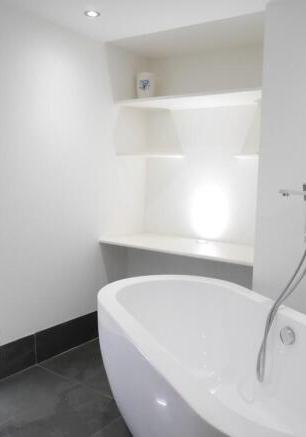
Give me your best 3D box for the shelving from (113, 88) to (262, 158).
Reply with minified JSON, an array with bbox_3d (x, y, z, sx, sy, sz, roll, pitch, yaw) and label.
[{"bbox_3d":[0.267,-0.555,2.554,1.040,0.375,0.375,6,7,35],"label":"shelving"}]

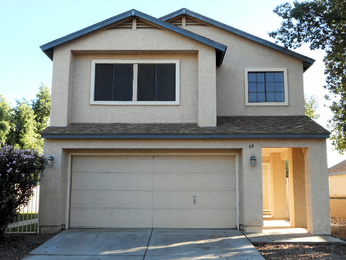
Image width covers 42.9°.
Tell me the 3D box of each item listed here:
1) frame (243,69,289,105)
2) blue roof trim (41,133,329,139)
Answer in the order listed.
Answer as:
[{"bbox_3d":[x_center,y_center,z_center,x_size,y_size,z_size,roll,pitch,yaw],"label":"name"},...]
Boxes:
[{"bbox_3d":[3.069,-1.400,14.374,1.390,1.260,0.100,0,-7,0],"label":"frame"},{"bbox_3d":[0.354,0.173,12.140,7.925,0.140,0.080,0,-7,0],"label":"blue roof trim"}]

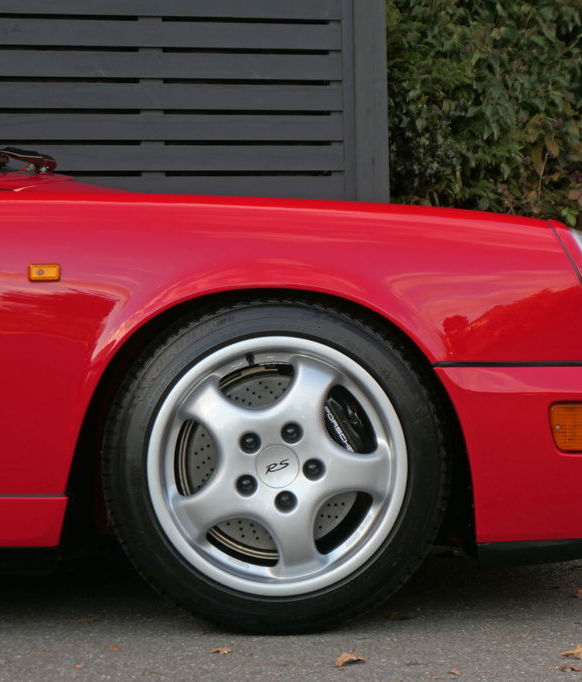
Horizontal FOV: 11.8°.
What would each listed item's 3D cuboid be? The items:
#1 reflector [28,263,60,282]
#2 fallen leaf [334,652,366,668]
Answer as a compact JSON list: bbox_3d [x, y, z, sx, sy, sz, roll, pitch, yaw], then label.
[{"bbox_3d":[-0.448,-0.123,5.110,0.058,0.031,0.020,-1,-6,0],"label":"reflector"},{"bbox_3d":[0.098,0.531,4.680,0.054,0.020,0.042,-1,1,0],"label":"fallen leaf"}]

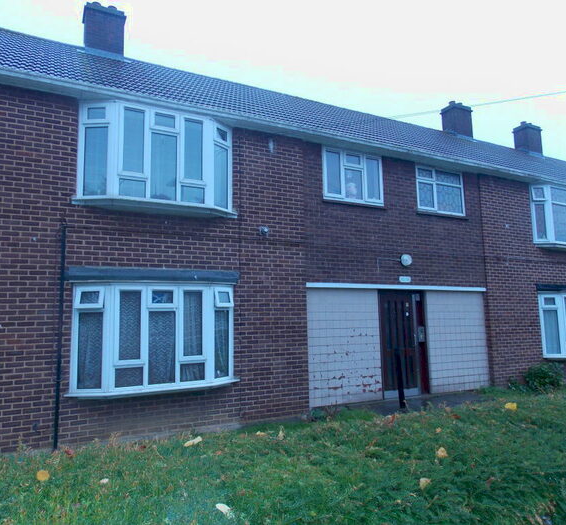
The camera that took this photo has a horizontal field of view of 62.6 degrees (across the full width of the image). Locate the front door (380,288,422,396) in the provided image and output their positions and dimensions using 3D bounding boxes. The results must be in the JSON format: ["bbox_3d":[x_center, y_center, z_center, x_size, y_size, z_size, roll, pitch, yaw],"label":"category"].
[{"bbox_3d":[2.411,1.646,9.528,1.037,2.125,0.081,3,-8,-27],"label":"front door"}]

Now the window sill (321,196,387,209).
[{"bbox_3d":[1.443,-1.184,9.300,1.530,0.065,0.131,3,-8,-27],"label":"window sill"}]

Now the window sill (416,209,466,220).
[{"bbox_3d":[3.562,-1.070,10.370,1.530,0.060,0.131,3,-8,-27],"label":"window sill"}]

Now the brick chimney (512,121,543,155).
[{"bbox_3d":[9.042,-4.569,17.148,0.866,1.207,0.604,3,-8,-27],"label":"brick chimney"}]

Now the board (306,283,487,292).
[{"bbox_3d":[2.509,0.520,9.546,4.712,0.091,0.101,3,-8,-27],"label":"board"}]

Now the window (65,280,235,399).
[{"bbox_3d":[-1.829,1.114,6.998,2.467,1.561,0.312,3,-8,-27],"label":"window"}]

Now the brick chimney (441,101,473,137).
[{"bbox_3d":[5.832,-4.780,15.530,0.866,1.176,0.584,3,-8,-27],"label":"brick chimney"}]

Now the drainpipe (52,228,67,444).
[{"bbox_3d":[-3.100,0.989,6.480,0.065,3.142,0.075,3,-8,-27],"label":"drainpipe"}]

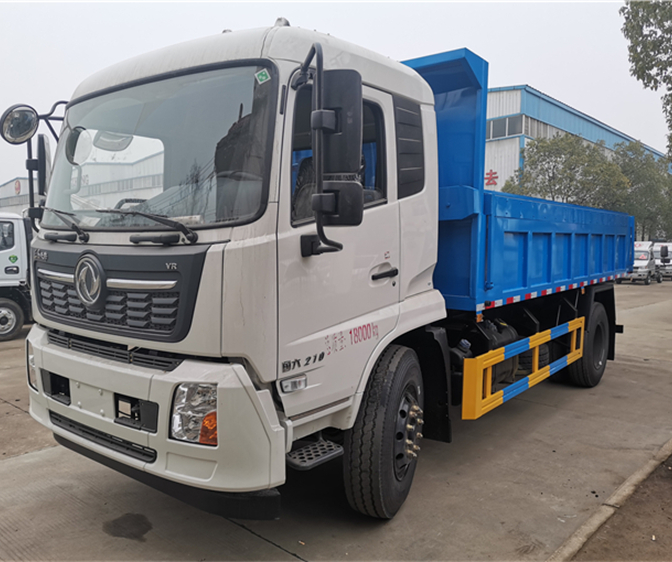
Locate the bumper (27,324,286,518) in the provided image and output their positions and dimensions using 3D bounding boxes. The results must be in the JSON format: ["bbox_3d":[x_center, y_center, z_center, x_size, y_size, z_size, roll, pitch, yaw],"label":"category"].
[{"bbox_3d":[-1.206,0.697,3.168,2.283,0.737,0.404,3,5,38],"label":"bumper"}]

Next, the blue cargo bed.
[{"bbox_3d":[1.490,-0.825,6.440,2.450,1.694,5.258,3,5,38],"label":"blue cargo bed"}]

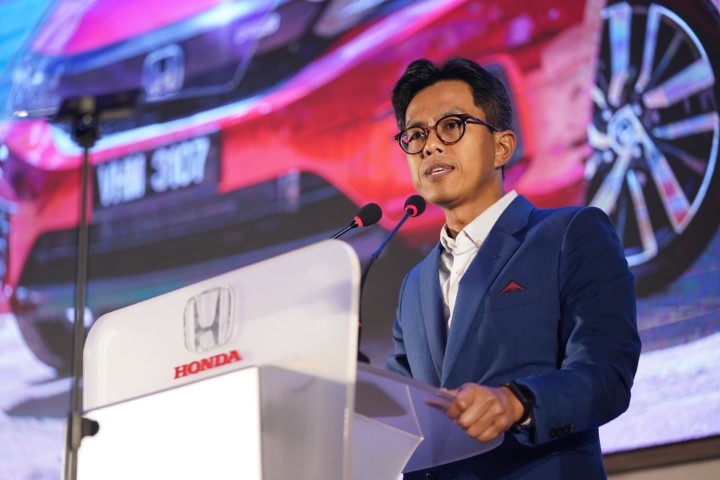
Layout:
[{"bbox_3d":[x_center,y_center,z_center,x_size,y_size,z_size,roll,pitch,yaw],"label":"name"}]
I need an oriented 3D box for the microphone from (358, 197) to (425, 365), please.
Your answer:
[{"bbox_3d":[0.031,0.050,3.200,0.068,0.277,0.205,-9,-18,31],"label":"microphone"}]

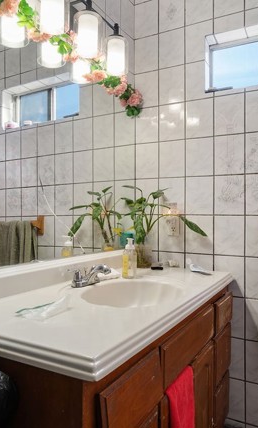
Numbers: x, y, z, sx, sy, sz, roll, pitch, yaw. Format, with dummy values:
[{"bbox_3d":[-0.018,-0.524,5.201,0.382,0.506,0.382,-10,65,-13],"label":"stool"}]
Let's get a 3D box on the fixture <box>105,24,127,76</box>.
[{"bbox_3d":[-0.058,-0.781,1.531,0.108,0.248,0.108,0,0,0],"label":"fixture"}]

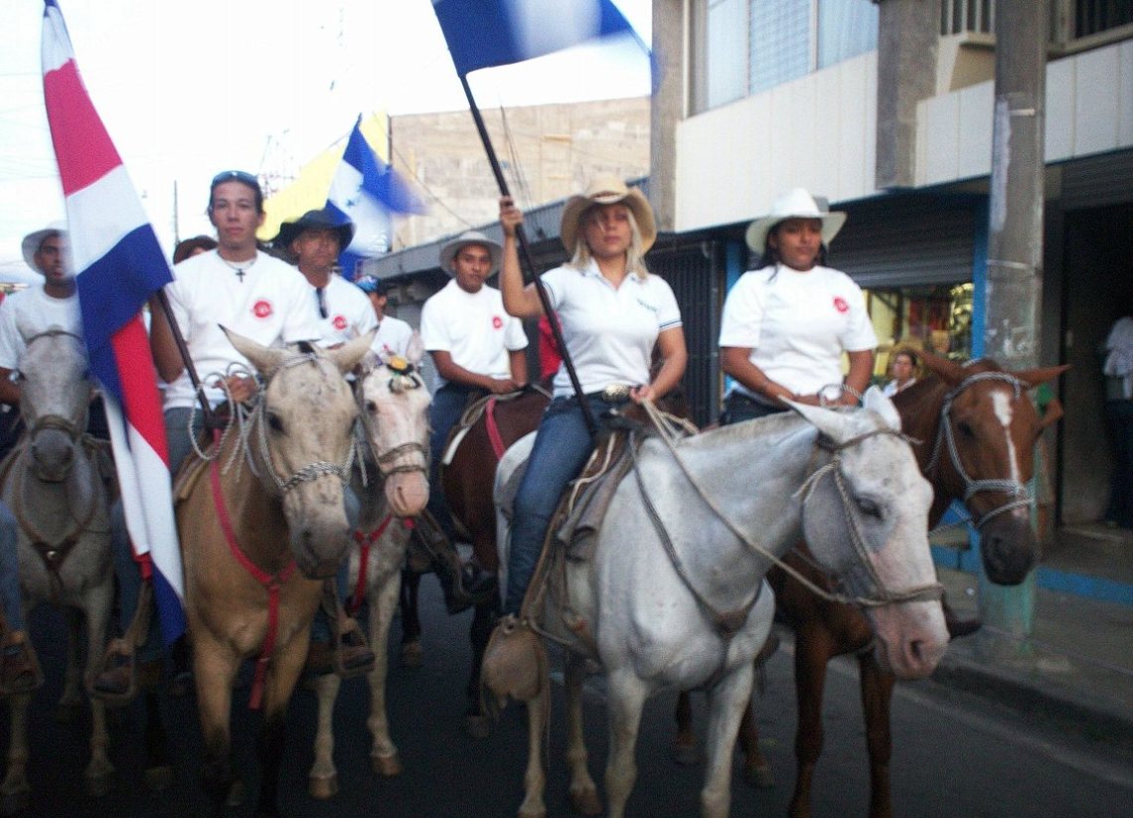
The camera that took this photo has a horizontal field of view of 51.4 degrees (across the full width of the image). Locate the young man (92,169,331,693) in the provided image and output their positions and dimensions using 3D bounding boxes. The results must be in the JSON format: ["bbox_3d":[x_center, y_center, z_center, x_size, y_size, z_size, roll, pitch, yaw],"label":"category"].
[{"bbox_3d":[-1.172,0.081,4.000,0.800,1.720,0.650,-1,2,-20],"label":"young man"}]

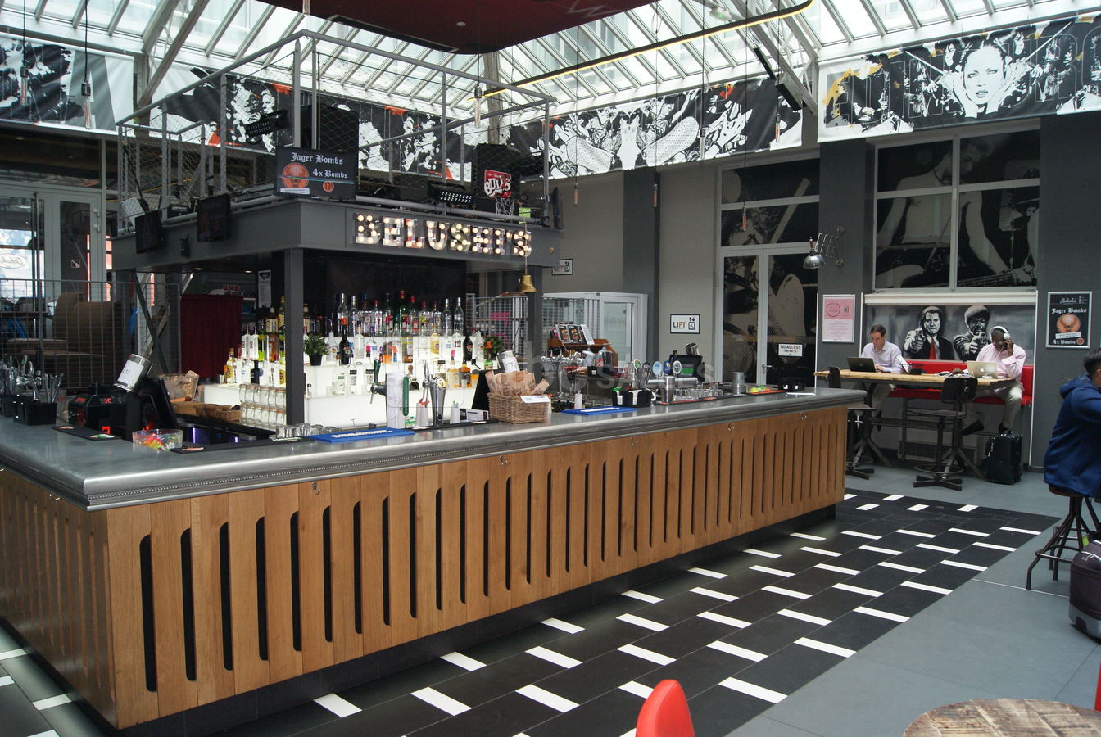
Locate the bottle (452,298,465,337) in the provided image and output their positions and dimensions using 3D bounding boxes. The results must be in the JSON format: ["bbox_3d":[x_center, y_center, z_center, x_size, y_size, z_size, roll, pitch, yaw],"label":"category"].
[{"bbox_3d":[-0.727,-0.407,6.550,0.080,0.315,0.080,4,4,45],"label":"bottle"}]

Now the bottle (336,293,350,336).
[{"bbox_3d":[-1.467,-0.383,5.850,0.078,0.305,0.078,4,4,45],"label":"bottle"}]

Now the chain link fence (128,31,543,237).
[{"bbox_3d":[-2.040,-1.728,7.360,3.600,1.120,2.350,3,4,45],"label":"chain link fence"}]

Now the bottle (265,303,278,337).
[{"bbox_3d":[-2.270,-0.396,6.736,0.092,0.250,0.085,3,4,45],"label":"bottle"}]

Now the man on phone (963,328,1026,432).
[{"bbox_3d":[5.219,0.131,9.628,0.820,1.260,0.600,-2,4,-42],"label":"man on phone"}]

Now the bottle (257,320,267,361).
[{"bbox_3d":[-2.007,-0.191,5.750,0.070,0.290,0.070,4,4,45],"label":"bottle"}]

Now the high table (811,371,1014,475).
[{"bbox_3d":[4.137,0.633,9.484,1.940,1.100,0.880,3,4,43],"label":"high table"}]

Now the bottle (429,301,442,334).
[{"bbox_3d":[-0.891,-0.388,6.430,0.085,0.275,0.085,1,3,0],"label":"bottle"}]

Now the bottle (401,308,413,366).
[{"bbox_3d":[-1.060,-0.232,6.100,0.085,0.380,0.085,1,3,0],"label":"bottle"}]

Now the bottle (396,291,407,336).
[{"bbox_3d":[-1.186,-0.441,6.591,0.083,0.358,0.083,0,3,0],"label":"bottle"}]

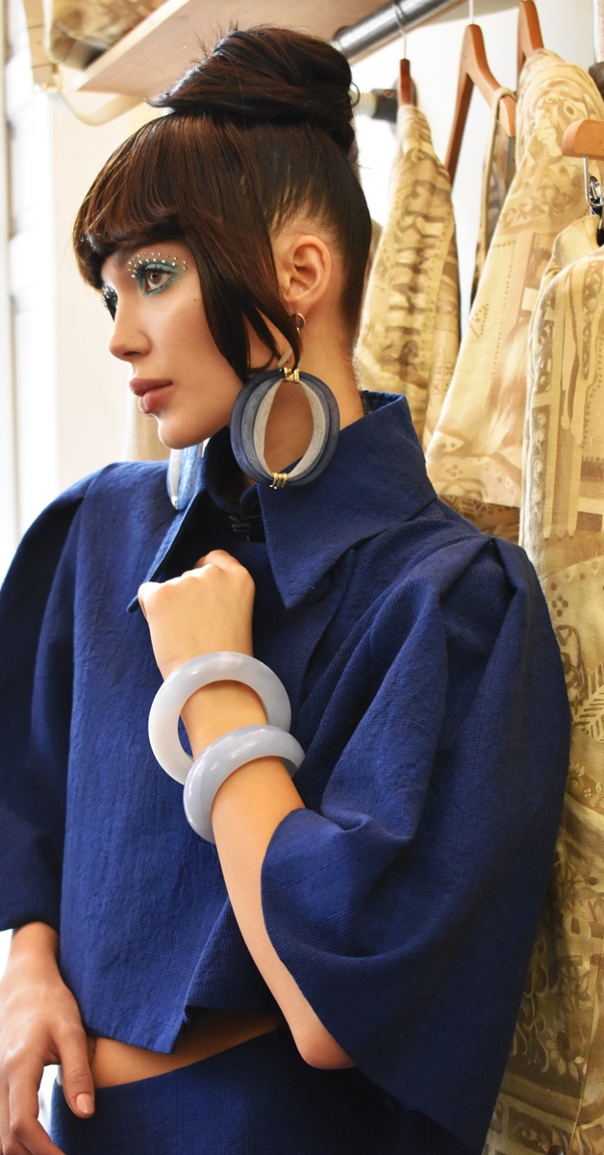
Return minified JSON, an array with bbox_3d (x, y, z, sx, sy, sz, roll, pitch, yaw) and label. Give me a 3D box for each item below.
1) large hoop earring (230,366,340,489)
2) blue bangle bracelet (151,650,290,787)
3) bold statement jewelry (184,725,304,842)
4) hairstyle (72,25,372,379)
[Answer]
[{"bbox_3d":[-0.012,-0.101,1.460,0.077,0.083,0.020,5,-1,-11],"label":"large hoop earring"},{"bbox_3d":[-0.054,0.097,1.440,0.097,0.097,0.025,-5,19,-14],"label":"blue bangle bracelet"},{"bbox_3d":[-0.034,0.140,1.420,0.094,0.094,0.026,-14,40,-18],"label":"bold statement jewelry"},{"bbox_3d":[-0.056,-0.266,1.520,0.215,0.245,0.175,-7,2,-25],"label":"hairstyle"}]

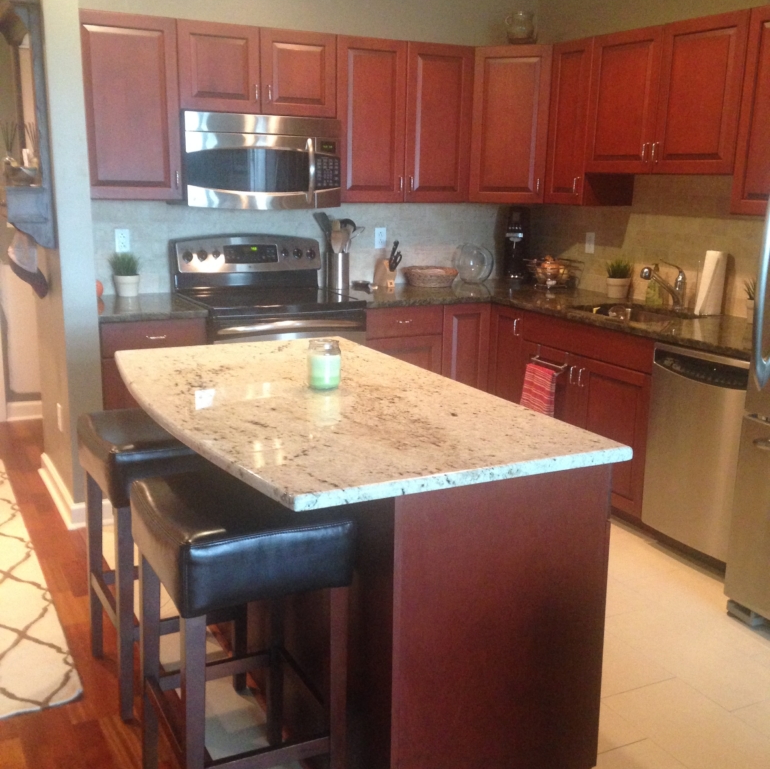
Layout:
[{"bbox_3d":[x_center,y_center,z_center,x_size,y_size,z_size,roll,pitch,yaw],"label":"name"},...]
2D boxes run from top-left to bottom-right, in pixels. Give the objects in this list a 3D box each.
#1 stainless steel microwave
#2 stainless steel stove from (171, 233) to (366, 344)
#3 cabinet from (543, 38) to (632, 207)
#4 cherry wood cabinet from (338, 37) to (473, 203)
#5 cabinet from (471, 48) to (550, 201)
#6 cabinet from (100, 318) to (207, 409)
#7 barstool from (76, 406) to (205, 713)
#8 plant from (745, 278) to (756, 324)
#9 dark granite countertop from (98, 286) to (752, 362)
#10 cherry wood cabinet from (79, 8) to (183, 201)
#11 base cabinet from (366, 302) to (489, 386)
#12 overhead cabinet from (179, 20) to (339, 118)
[{"bbox_3d":[-0.621,-1.051,4.610,0.757,0.420,0.420,-5,13,-27],"label":"stainless steel microwave"},{"bbox_3d":[-0.560,-0.102,4.747,0.765,1.192,0.670,-5,14,-27],"label":"stainless steel stove"},{"bbox_3d":[1.026,-1.282,4.843,0.318,0.773,0.315,-5,14,-27],"label":"cabinet"},{"bbox_3d":[0.036,-1.332,5.001,0.758,0.770,0.330,-5,14,-27],"label":"cherry wood cabinet"},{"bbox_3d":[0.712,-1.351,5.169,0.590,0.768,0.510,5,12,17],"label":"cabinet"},{"bbox_3d":[-1.137,0.095,4.539,0.465,0.875,0.625,-5,14,-27],"label":"cabinet"},{"bbox_3d":[-0.654,0.501,2.876,0.367,0.766,0.444,-5,13,-27],"label":"barstool"},{"bbox_3d":[1.570,-0.361,4.061,0.150,0.225,0.150,-5,13,-27],"label":"plant"},{"bbox_3d":[0.224,-0.256,4.077,2.560,0.040,2.420,-5,13,-27],"label":"dark granite countertop"},{"bbox_3d":[-1.177,-1.214,4.341,0.457,0.768,0.320,-5,13,-27],"label":"cherry wood cabinet"},{"bbox_3d":[0.074,-0.015,5.147,0.705,0.875,0.625,-5,14,-27],"label":"base cabinet"},{"bbox_3d":[-0.638,-1.465,4.619,0.763,0.379,0.330,-5,14,-27],"label":"overhead cabinet"}]

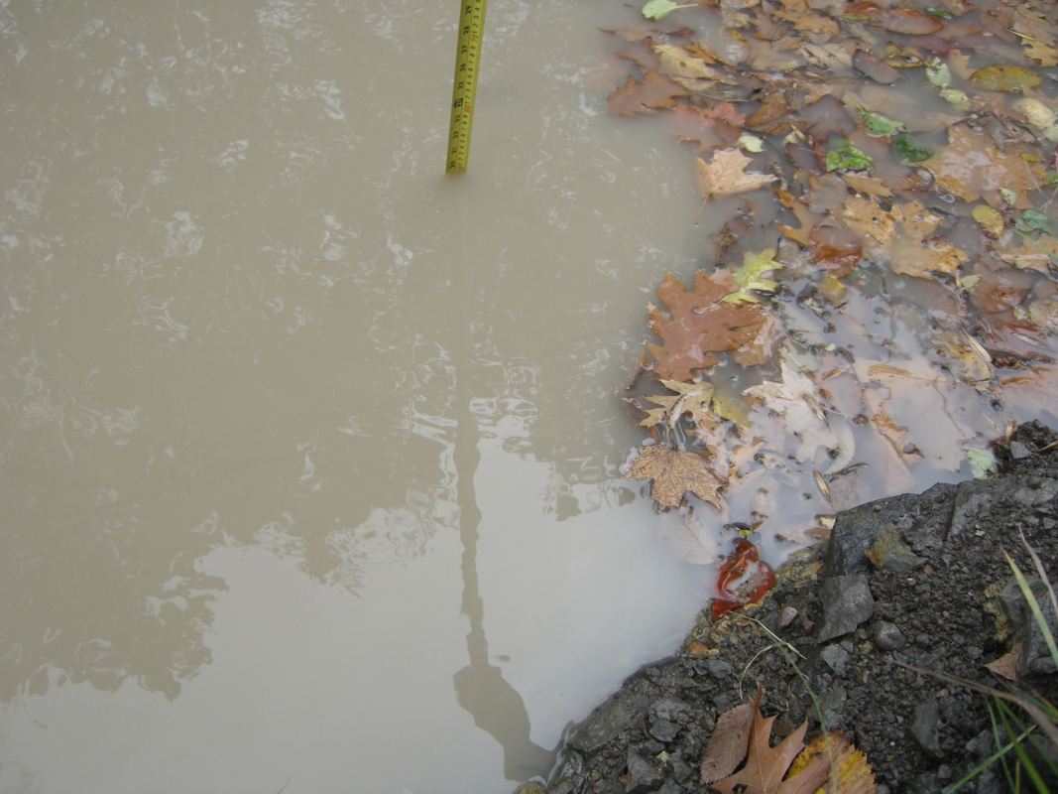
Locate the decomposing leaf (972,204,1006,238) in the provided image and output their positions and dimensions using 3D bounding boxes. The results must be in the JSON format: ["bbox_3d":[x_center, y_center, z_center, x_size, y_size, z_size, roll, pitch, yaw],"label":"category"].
[{"bbox_3d":[0.518,-0.197,1.302,0.029,0.010,0.052,-13,55,-14],"label":"decomposing leaf"}]

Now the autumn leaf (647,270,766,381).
[{"bbox_3d":[0.174,-0.072,1.195,0.113,0.015,0.148,23,55,12],"label":"autumn leaf"}]

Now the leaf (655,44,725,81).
[{"bbox_3d":[0.195,-0.412,1.446,0.048,0.012,0.100,-36,64,-27],"label":"leaf"}]

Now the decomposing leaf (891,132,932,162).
[{"bbox_3d":[0.453,-0.296,1.382,0.051,0.010,0.042,-22,59,-19],"label":"decomposing leaf"}]

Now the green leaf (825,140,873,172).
[{"bbox_3d":[0.373,-0.284,1.368,0.060,0.015,0.051,-5,54,-8],"label":"green leaf"}]

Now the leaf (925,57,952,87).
[{"bbox_3d":[0.515,-0.408,1.461,0.032,0.010,0.061,2,53,-3],"label":"leaf"}]

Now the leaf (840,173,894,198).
[{"bbox_3d":[0.385,-0.240,1.323,0.044,0.010,0.043,-12,55,-13],"label":"leaf"}]

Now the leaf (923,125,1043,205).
[{"bbox_3d":[0.535,-0.270,1.371,0.133,0.015,0.133,38,60,21],"label":"leaf"}]

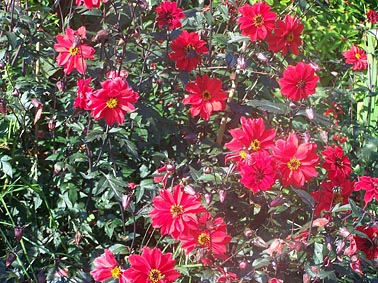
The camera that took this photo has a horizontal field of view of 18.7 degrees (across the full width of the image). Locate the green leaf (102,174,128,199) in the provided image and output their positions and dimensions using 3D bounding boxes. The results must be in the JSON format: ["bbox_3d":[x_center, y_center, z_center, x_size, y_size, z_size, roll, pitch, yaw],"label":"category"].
[{"bbox_3d":[-0.142,0.087,2.220,0.045,0.055,0.014,-31,-19,-17],"label":"green leaf"}]

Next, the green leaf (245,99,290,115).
[{"bbox_3d":[0.164,-0.073,2.400,0.098,0.013,0.034,10,40,-7],"label":"green leaf"}]

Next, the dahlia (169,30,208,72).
[{"bbox_3d":[-0.001,-0.189,2.400,0.084,0.087,0.035,0,-3,5],"label":"dahlia"}]

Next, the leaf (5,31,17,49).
[{"bbox_3d":[-0.386,-0.221,2.480,0.025,0.039,0.014,1,-6,-6],"label":"leaf"}]

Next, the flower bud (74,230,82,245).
[{"bbox_3d":[-0.207,0.180,2.150,0.015,0.026,0.015,0,16,0],"label":"flower bud"}]

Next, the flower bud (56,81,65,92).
[{"bbox_3d":[-0.275,-0.118,2.450,0.017,0.026,0.017,0,16,0],"label":"flower bud"}]

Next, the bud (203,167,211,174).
[{"bbox_3d":[0.034,0.056,2.200,0.015,0.015,0.015,0,16,0],"label":"bud"}]

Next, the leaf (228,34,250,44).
[{"bbox_3d":[0.113,-0.233,2.620,0.056,0.012,0.027,-12,32,-15],"label":"leaf"}]

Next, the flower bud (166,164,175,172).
[{"bbox_3d":[-0.035,0.051,2.170,0.015,0.015,0.015,0,16,0],"label":"flower bud"}]

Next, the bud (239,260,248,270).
[{"bbox_3d":[0.098,0.222,2.050,0.017,0.018,0.017,0,14,0],"label":"bud"}]

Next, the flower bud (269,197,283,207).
[{"bbox_3d":[0.162,0.113,2.150,0.028,0.014,0.014,-35,0,0],"label":"flower bud"}]

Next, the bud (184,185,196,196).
[{"bbox_3d":[0.003,0.089,2.080,0.026,0.015,0.015,40,0,12],"label":"bud"}]

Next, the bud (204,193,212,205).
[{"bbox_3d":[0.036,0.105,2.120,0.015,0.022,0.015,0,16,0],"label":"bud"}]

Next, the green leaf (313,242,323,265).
[{"bbox_3d":[0.233,0.203,2.080,0.018,0.040,0.012,0,-3,-6],"label":"green leaf"}]

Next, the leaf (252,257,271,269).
[{"bbox_3d":[0.130,0.216,2.050,0.036,0.018,0.012,-28,-23,12],"label":"leaf"}]

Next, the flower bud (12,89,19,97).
[{"bbox_3d":[-0.366,-0.103,2.420,0.013,0.016,0.013,0,14,0],"label":"flower bud"}]

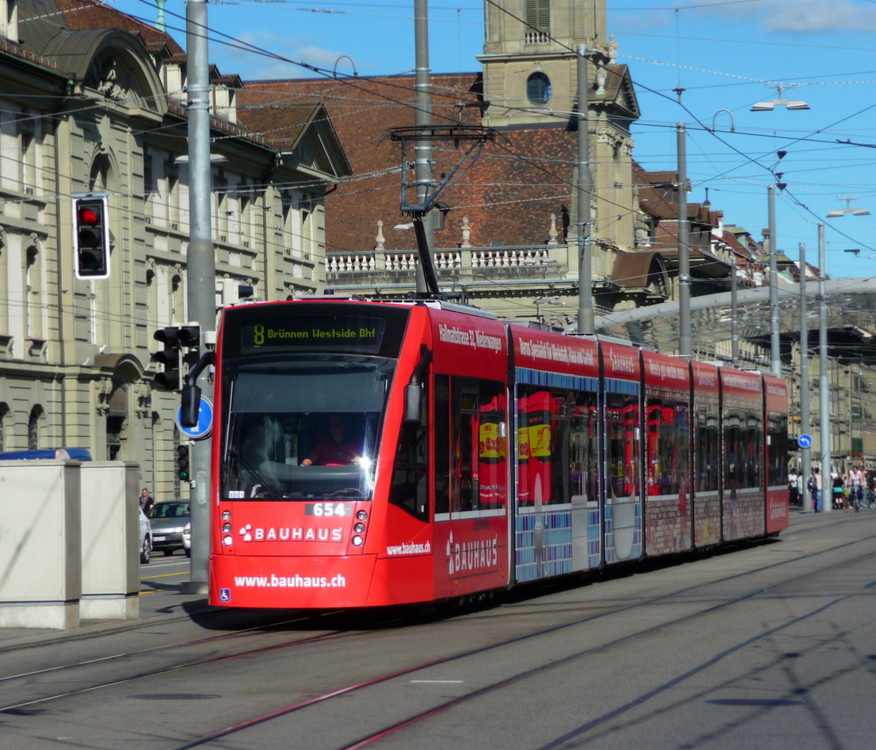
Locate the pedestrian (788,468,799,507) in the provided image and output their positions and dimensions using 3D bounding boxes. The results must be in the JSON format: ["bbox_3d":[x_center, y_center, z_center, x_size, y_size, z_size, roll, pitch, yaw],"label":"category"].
[{"bbox_3d":[15.863,4.998,165.000,0.500,1.660,0.340,-1,-1,-3],"label":"pedestrian"}]

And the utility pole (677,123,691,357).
[{"bbox_3d":[6.500,-1.246,97.000,0.330,10.800,0.330,-1,-1,11],"label":"utility pole"}]

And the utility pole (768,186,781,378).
[{"bbox_3d":[11.090,-0.805,121.500,0.350,10.900,0.350,-1,-1,11],"label":"utility pole"}]

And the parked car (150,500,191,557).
[{"bbox_3d":[-6.501,3.913,94.081,1.750,1.460,4.300,-1,-1,11],"label":"parked car"}]

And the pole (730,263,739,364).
[{"bbox_3d":[12.301,0.331,153.000,0.270,10.400,0.270,-1,-1,11],"label":"pole"}]

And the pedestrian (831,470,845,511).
[{"bbox_3d":[16.659,4.823,154.000,0.520,1.580,0.400,0,-1,0],"label":"pedestrian"}]

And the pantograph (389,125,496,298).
[{"bbox_3d":[-0.018,-1.960,44.200,1.500,2.120,1.600,-1,-1,11],"label":"pantograph"}]

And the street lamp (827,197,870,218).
[{"bbox_3d":[10.879,-4.439,98.000,1.200,0.580,0.400,-1,-1,18],"label":"street lamp"}]

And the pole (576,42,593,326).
[{"bbox_3d":[3.273,-1.885,82.000,0.370,10.900,0.370,-1,-1,11],"label":"pole"}]

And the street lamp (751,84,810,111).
[{"bbox_3d":[7.086,-5.731,76.500,1.220,0.540,0.380,-1,-1,11],"label":"street lamp"}]

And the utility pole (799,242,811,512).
[{"bbox_3d":[13.994,0.076,141.000,0.300,10.250,0.300,-1,-1,11],"label":"utility pole"}]

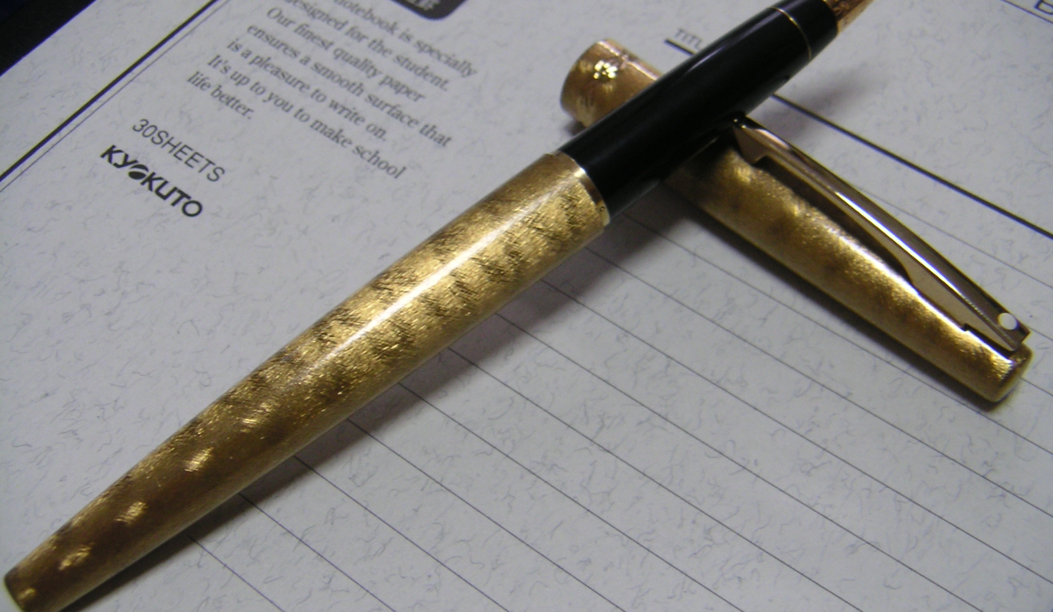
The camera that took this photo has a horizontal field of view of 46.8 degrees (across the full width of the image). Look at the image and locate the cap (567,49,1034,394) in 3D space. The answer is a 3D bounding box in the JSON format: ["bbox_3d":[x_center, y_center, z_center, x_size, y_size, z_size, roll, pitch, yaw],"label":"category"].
[{"bbox_3d":[0.031,-0.011,0.143,0.062,0.014,0.011,39,51,20],"label":"cap"}]

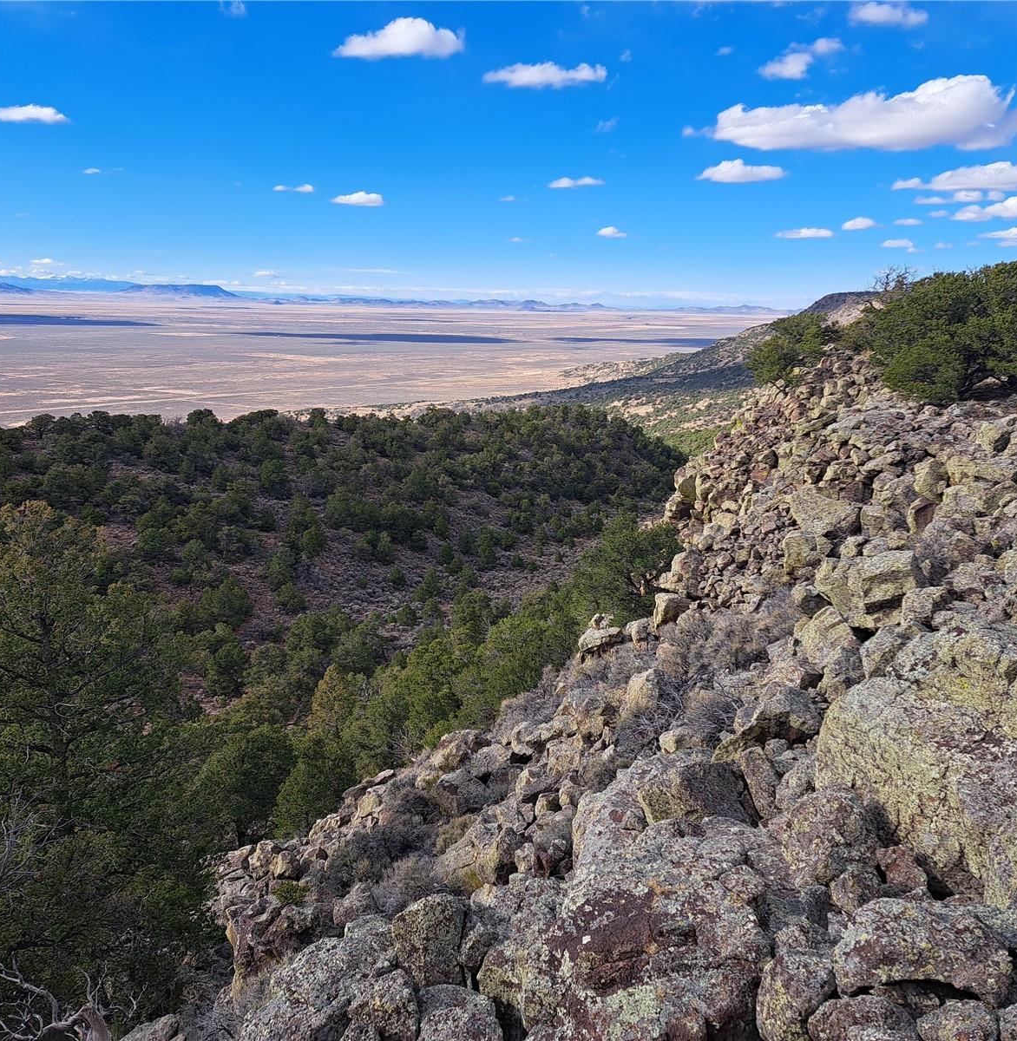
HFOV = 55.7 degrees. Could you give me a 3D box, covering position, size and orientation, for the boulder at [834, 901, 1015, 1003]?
[{"bbox_3d":[1.271,1.320,2.950,0.500,0.240,0.330,5,13,14],"label":"boulder"}]

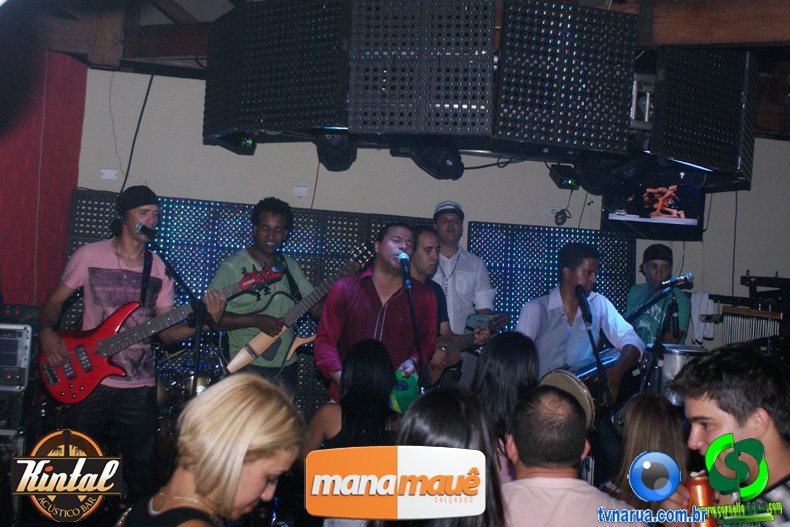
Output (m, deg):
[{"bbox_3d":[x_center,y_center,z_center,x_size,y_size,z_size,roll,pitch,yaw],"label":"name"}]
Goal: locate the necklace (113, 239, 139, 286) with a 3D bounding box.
[{"bbox_3d":[-1.108,-0.008,4.120,0.150,0.200,0.130,5,-4,-29],"label":"necklace"}]

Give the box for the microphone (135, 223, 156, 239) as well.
[{"bbox_3d":[-1.001,-0.127,3.975,0.175,0.050,0.050,20,-21,48],"label":"microphone"}]

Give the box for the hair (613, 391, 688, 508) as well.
[{"bbox_3d":[0.711,0.529,2.750,0.210,0.340,0.220,2,-3,5],"label":"hair"}]

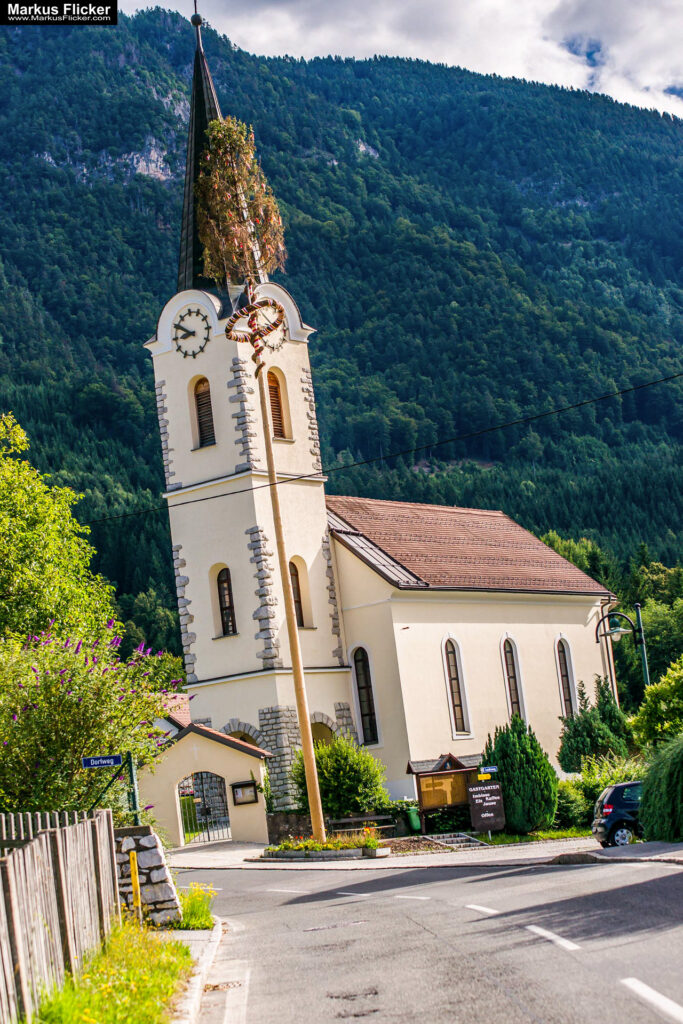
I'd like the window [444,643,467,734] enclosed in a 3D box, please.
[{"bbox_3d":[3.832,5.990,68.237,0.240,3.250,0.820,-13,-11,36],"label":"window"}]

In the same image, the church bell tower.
[{"bbox_3d":[-3.568,-3.831,68.478,4.150,28.361,4.150,-13,-11,36],"label":"church bell tower"}]

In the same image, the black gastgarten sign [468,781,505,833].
[{"bbox_3d":[3.991,8.120,55.000,0.900,1.300,0.080,-7,-9,3],"label":"black gastgarten sign"}]

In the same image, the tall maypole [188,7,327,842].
[{"bbox_3d":[-1.977,-1.467,59.562,2.500,22.800,2.500,-7,-8,0],"label":"tall maypole"}]

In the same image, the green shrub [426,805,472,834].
[{"bbox_3d":[3.281,9.343,60.500,1.400,0.900,0.950,-7,-8,0],"label":"green shrub"}]

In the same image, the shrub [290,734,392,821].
[{"bbox_3d":[-0.064,8.501,64.000,3.000,2.700,2.700,-7,-8,0],"label":"shrub"}]

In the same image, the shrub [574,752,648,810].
[{"bbox_3d":[8.105,8.301,60.000,2.400,2.100,2.100,-8,-9,7],"label":"shrub"}]

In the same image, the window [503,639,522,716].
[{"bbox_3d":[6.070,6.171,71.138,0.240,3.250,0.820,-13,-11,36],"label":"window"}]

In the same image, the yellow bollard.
[{"bbox_3d":[-3.338,6.128,32.500,0.120,1.200,0.120,-6,-9,-7],"label":"yellow bollard"}]

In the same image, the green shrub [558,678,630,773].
[{"bbox_3d":[8.767,7.433,69.000,2.500,3.300,2.400,-7,-8,0],"label":"green shrub"}]

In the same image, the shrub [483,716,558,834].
[{"bbox_3d":[5.152,7.543,57.000,2.100,3.300,2.000,-7,-8,0],"label":"shrub"}]

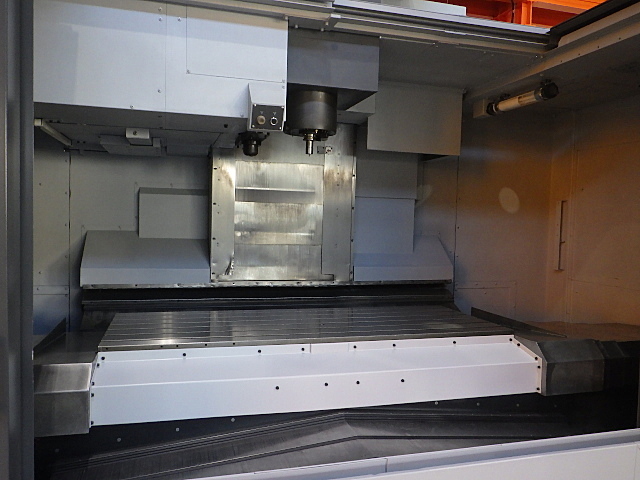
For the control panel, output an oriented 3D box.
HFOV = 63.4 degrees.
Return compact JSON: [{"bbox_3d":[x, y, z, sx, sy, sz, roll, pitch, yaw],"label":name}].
[{"bbox_3d":[-0.204,-0.465,1.965,0.129,0.105,0.060,1,16,-16],"label":"control panel"}]

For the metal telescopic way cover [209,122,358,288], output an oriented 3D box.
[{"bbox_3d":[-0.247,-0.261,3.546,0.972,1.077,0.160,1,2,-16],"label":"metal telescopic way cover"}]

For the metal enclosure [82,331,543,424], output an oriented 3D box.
[{"bbox_3d":[0.071,0.613,2.365,2.041,0.244,0.209,1,2,-16],"label":"metal enclosure"}]

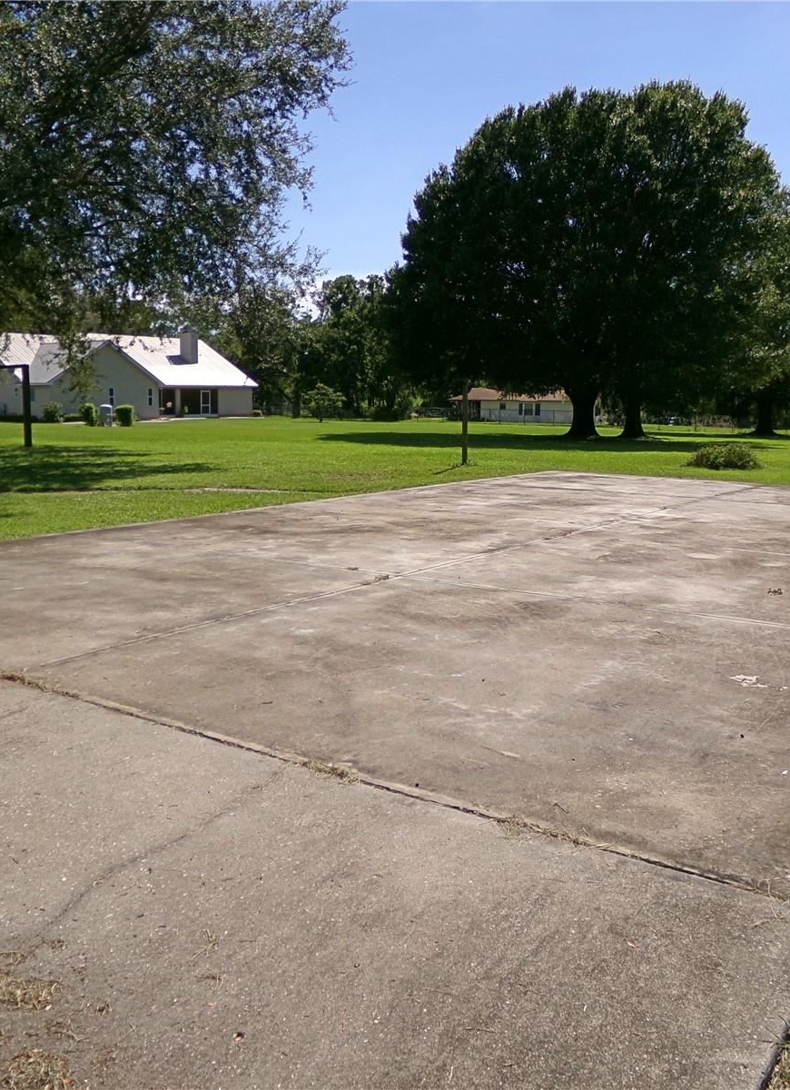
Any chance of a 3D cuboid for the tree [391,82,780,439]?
[{"bbox_3d":[7.906,-11.236,40.509,15.600,13.779,15.000,2,8,10],"label":"tree"}]

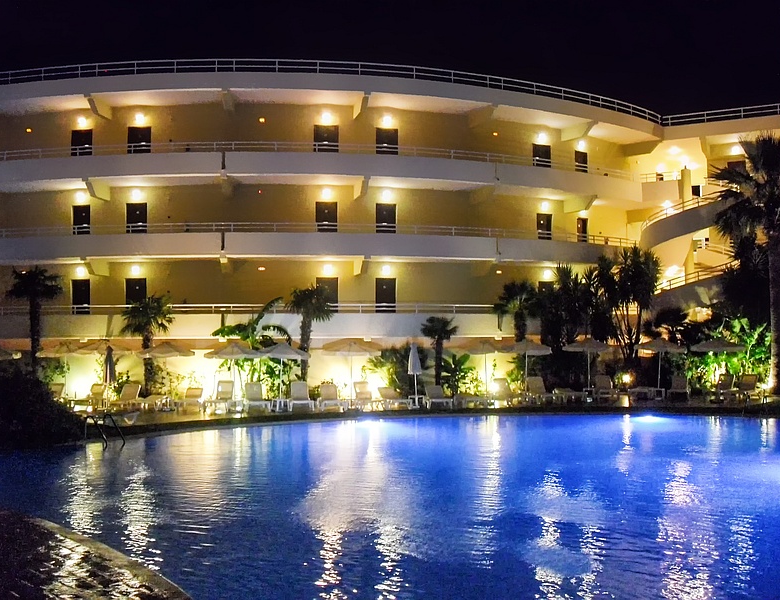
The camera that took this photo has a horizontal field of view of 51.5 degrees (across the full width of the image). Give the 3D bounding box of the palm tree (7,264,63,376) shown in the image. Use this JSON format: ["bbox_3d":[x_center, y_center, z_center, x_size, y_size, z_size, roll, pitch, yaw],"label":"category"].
[{"bbox_3d":[-13.110,1.278,29.914,2.100,5.200,2.100,0,-3,0],"label":"palm tree"}]

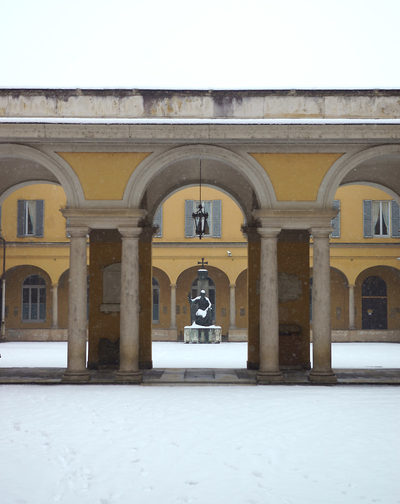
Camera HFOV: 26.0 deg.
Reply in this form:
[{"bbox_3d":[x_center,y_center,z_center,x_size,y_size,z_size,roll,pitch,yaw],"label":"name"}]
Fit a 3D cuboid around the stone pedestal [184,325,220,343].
[{"bbox_3d":[0.146,4.455,46.754,1.933,0.918,1.700,0,-4,0],"label":"stone pedestal"}]

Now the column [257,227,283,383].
[{"bbox_3d":[1.613,1.208,19.964,0.599,3.537,0.599,0,-4,0],"label":"column"}]

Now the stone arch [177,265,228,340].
[{"bbox_3d":[0.194,2.695,46.123,2.890,4.011,0.500,0,-4,0],"label":"stone arch"}]

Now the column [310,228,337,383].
[{"bbox_3d":[2.845,1.215,19.963,0.599,3.537,0.599,0,-4,0],"label":"column"}]

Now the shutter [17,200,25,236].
[{"bbox_3d":[-9.515,-1.763,46.118,0.372,1.968,0.060,0,-4,0],"label":"shutter"}]

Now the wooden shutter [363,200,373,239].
[{"bbox_3d":[8.951,-1.731,46.116,0.458,2.032,0.060,0,-4,0],"label":"wooden shutter"}]

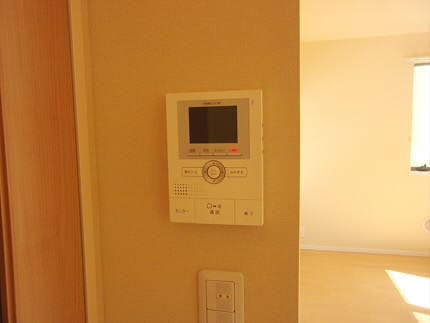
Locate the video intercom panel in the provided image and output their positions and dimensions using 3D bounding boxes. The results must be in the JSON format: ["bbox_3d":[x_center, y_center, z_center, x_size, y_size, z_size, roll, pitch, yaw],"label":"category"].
[{"bbox_3d":[0.001,-0.004,0.426,0.133,0.183,0.026,0,5,11],"label":"video intercom panel"}]

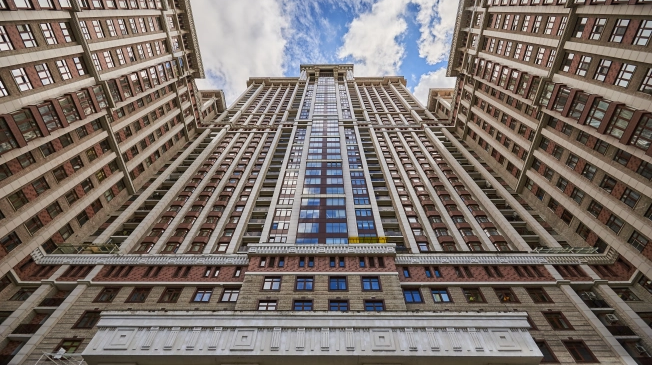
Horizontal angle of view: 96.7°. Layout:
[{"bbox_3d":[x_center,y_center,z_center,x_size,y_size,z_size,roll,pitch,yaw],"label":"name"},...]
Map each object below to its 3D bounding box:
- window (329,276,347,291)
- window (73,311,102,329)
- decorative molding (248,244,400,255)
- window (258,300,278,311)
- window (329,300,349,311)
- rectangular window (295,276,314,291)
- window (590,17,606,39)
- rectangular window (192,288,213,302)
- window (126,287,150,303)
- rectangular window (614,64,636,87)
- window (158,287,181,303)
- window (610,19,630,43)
[{"bbox_3d":[1.511,12.075,34.447,2.150,2.120,0.220,0,-59,0],"label":"window"},{"bbox_3d":[-26.695,15.509,32.660,2.150,2.120,0.220,0,-59,0],"label":"window"},{"bbox_3d":[-0.522,9.022,38.565,19.800,1.450,1.000,0,-59,0],"label":"decorative molding"},{"bbox_3d":[-6.462,13.823,31.578,2.150,2.120,0.220,0,-59,0],"label":"window"},{"bbox_3d":[1.466,13.814,31.554,2.150,2.120,0.220,0,-59,0],"label":"window"},{"bbox_3d":[-2.529,12.079,34.460,2.150,2.120,0.220,0,-59,0],"label":"rectangular window"},{"bbox_3d":[34.184,-19.143,36.245,0.200,1.745,2.270,0,-59,1],"label":"window"},{"bbox_3d":[-14.073,12.962,33.216,1.946,1.974,0.200,0,-59,1],"label":"rectangular window"},{"bbox_3d":[-21.381,12.985,33.287,2.002,1.988,0.200,0,-59,1],"label":"window"},{"bbox_3d":[36.599,-13.057,35.456,0.220,1.900,2.500,-2,-59,1],"label":"rectangular window"},{"bbox_3d":[-17.716,12.968,33.260,1.980,2.002,0.200,0,-59,1],"label":"window"},{"bbox_3d":[34.167,-17.525,33.641,0.200,1.745,2.270,0,-59,1],"label":"window"}]

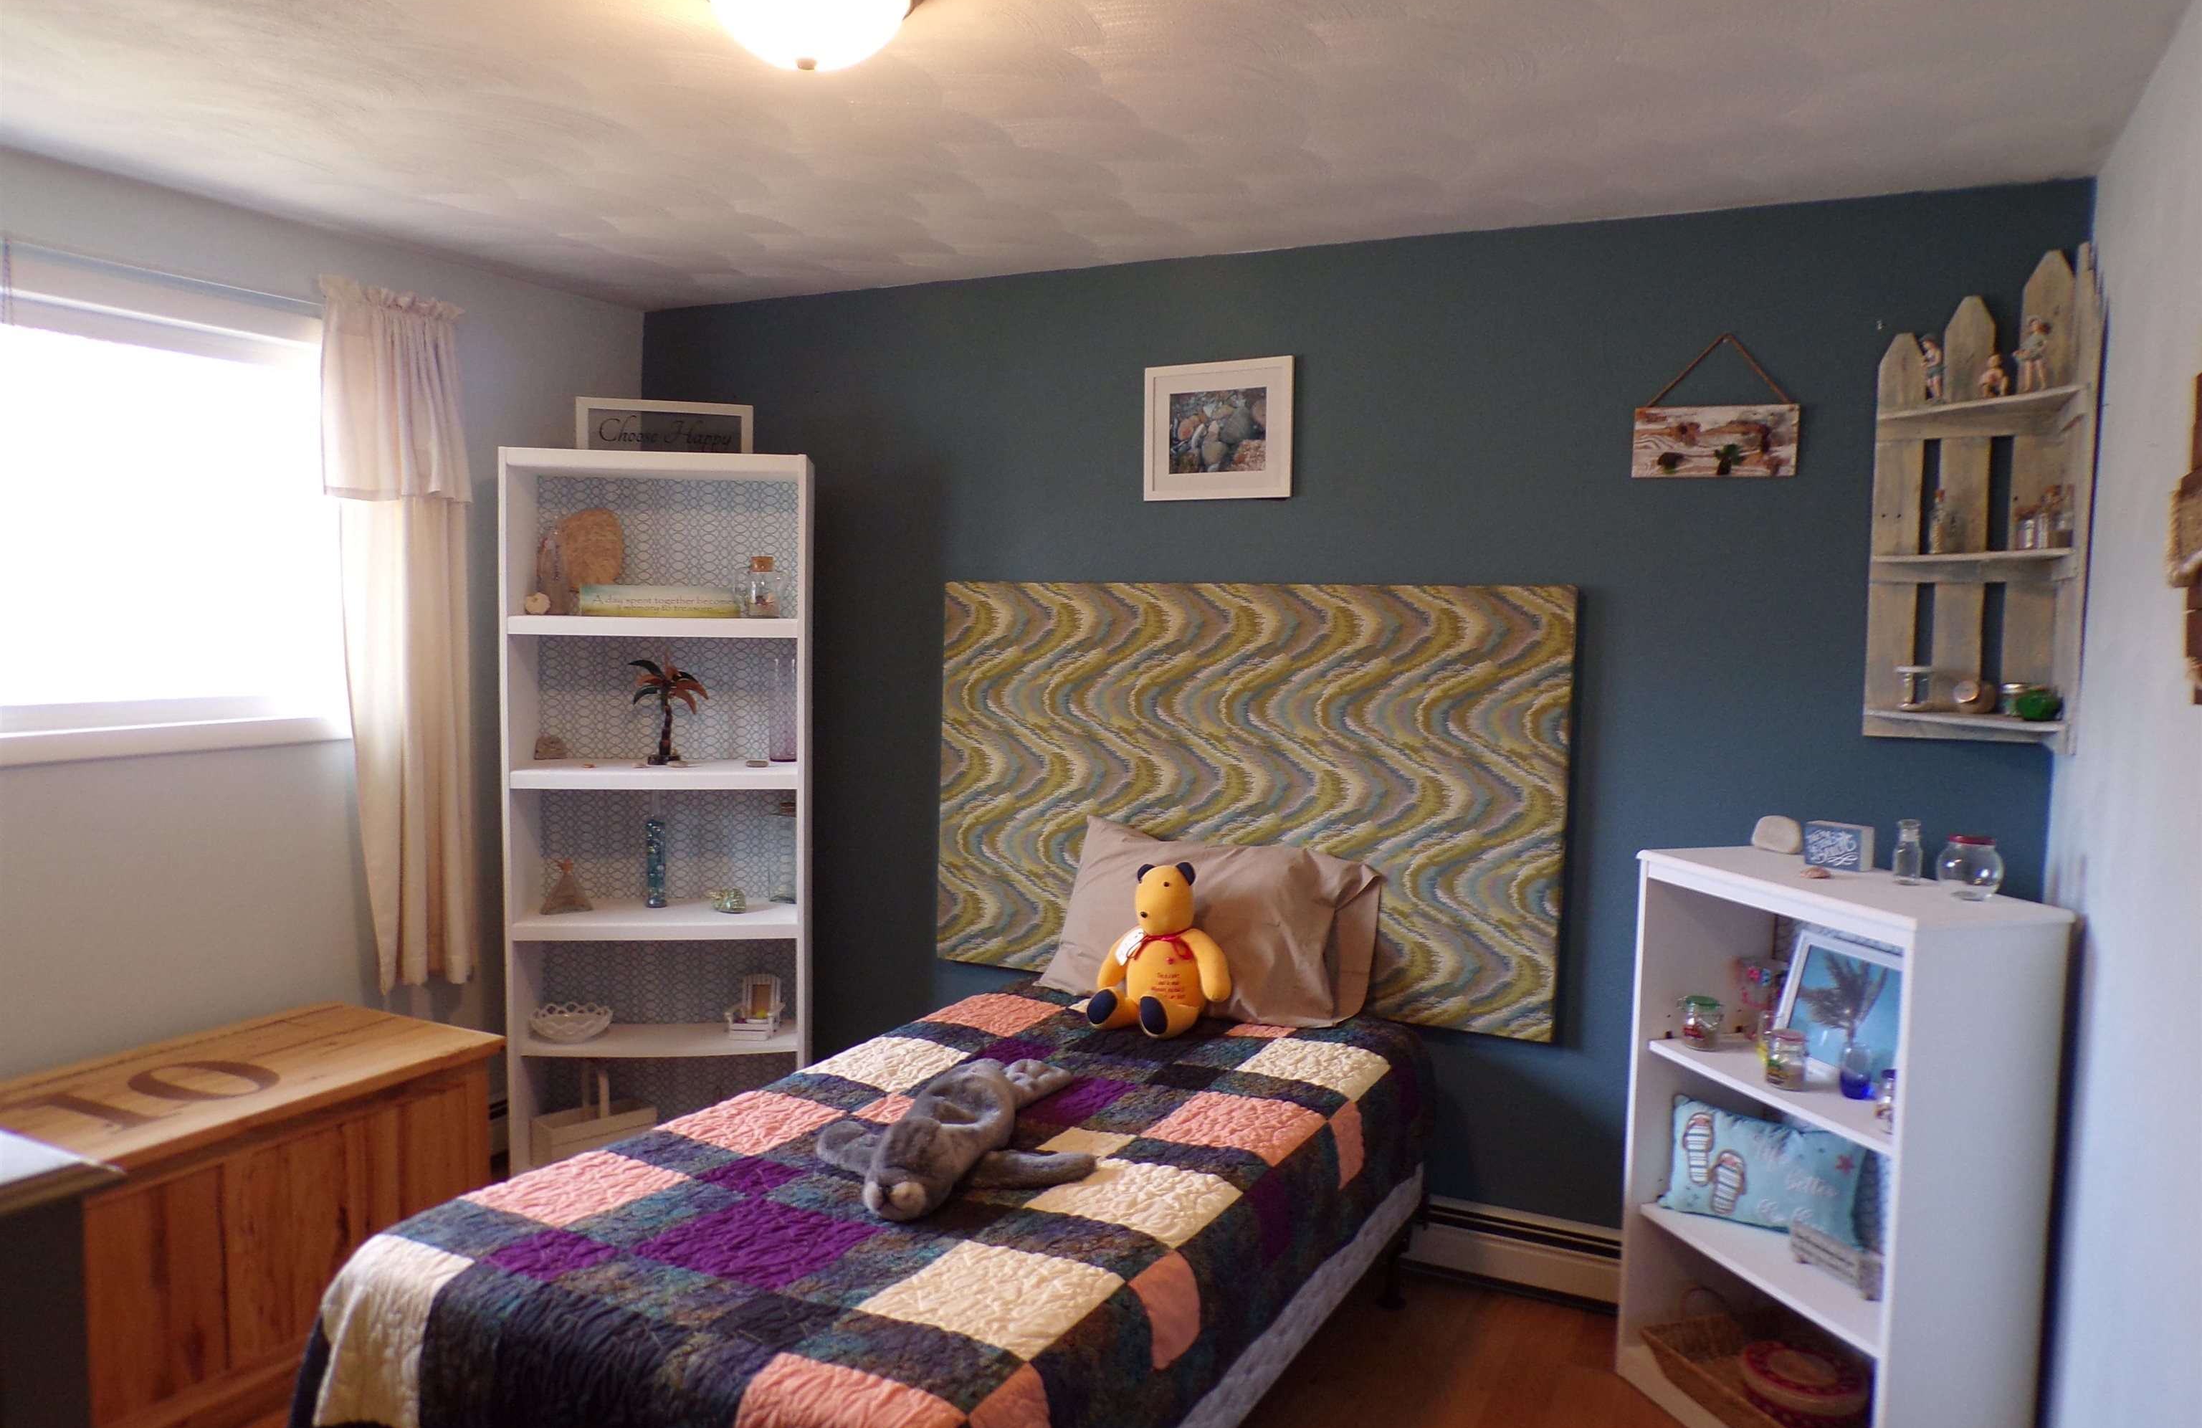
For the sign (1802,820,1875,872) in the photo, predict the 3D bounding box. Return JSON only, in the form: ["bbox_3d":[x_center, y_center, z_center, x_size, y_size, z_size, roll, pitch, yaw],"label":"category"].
[{"bbox_3d":[1.427,0.258,2.954,0.044,0.079,0.105,-3,6,-40],"label":"sign"}]

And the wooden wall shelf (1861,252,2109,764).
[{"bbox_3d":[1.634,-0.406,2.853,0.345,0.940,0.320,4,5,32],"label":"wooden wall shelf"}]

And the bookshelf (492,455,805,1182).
[{"bbox_3d":[-1.122,0.297,3.944,0.735,1.903,0.273,1,4,-6],"label":"bookshelf"}]

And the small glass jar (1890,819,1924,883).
[{"bbox_3d":[1.476,0.253,2.790,0.049,0.115,0.049,3,5,26],"label":"small glass jar"}]

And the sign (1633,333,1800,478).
[{"bbox_3d":[1.285,-0.640,3.184,0.320,0.293,0.026,3,5,26],"label":"sign"}]

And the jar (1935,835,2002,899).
[{"bbox_3d":[1.508,0.268,2.647,0.102,0.108,0.102,3,5,26],"label":"jar"}]

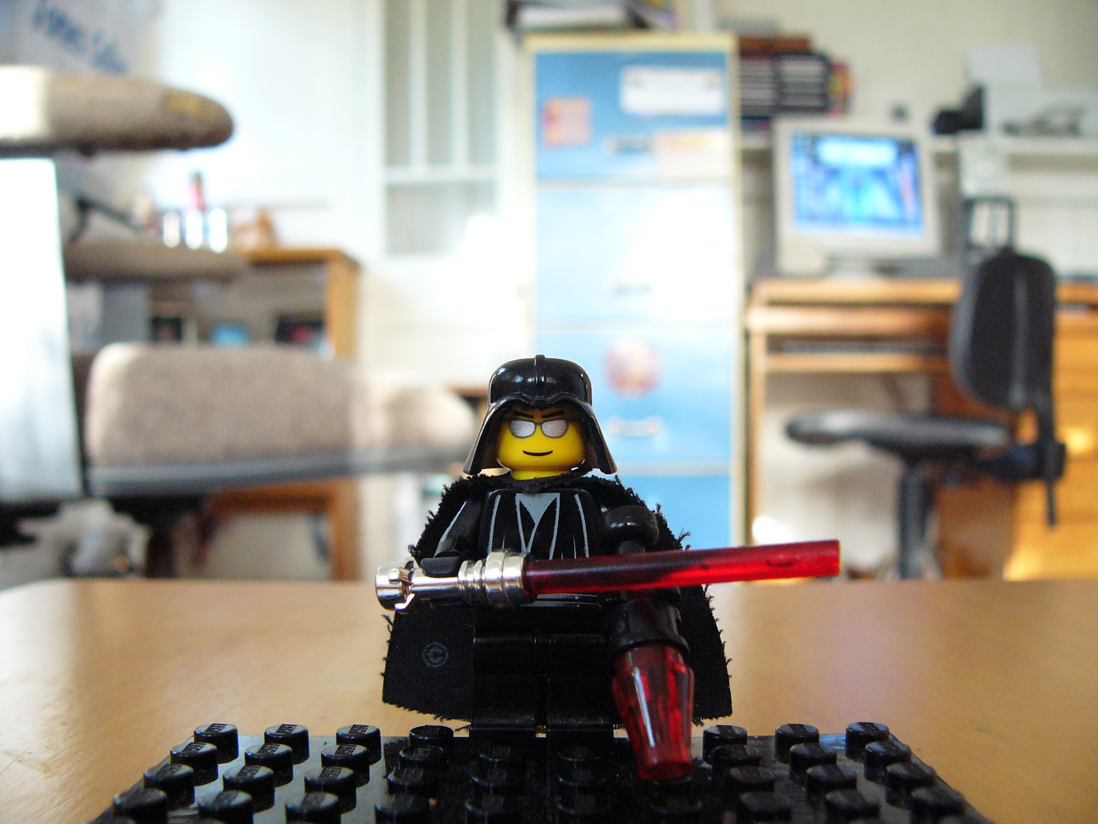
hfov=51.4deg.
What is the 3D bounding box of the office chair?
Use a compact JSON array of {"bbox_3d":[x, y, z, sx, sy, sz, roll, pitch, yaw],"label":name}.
[{"bbox_3d":[0.690,0.090,2.150,0.560,0.790,0.530,0,-1,20],"label":"office chair"}]

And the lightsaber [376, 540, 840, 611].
[{"bbox_3d":[0.005,0.015,0.104,0.042,0.005,0.005,-5,-1,6],"label":"lightsaber"}]

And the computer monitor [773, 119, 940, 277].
[{"bbox_3d":[0.670,-0.465,2.670,0.360,0.365,0.350,0,-1,-7],"label":"computer monitor"}]

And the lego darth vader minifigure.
[{"bbox_3d":[0.001,0.015,0.122,0.039,0.043,0.029,0,-1,0],"label":"lego darth vader minifigure"}]

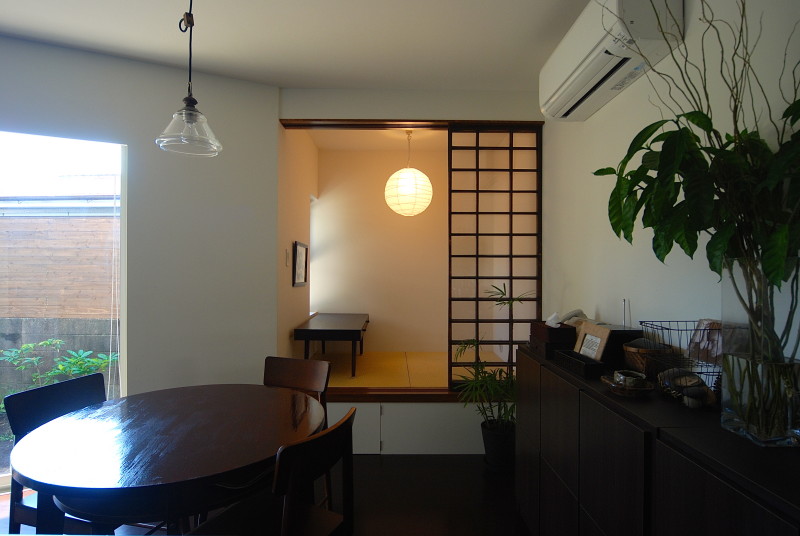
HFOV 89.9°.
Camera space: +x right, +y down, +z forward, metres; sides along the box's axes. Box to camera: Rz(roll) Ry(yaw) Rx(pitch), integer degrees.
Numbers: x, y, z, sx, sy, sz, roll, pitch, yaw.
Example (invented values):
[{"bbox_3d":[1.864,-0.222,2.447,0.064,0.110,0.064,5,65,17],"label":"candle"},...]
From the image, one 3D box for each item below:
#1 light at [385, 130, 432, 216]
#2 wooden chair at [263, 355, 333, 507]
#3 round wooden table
[{"bbox_3d":[0.074,-0.822,3.485,0.415,0.748,0.415,0,0,0],"label":"light"},{"bbox_3d":[-0.679,0.914,2.090,0.420,0.780,0.470,1,0,23],"label":"wooden chair"},{"bbox_3d":[-0.840,0.956,1.595,1.014,0.700,1.014,0,0,0],"label":"round wooden table"}]

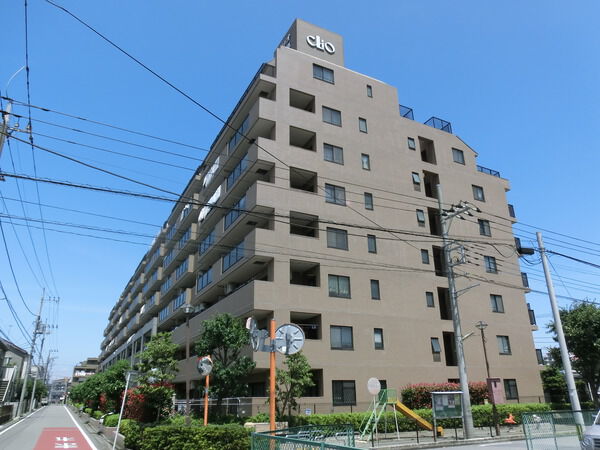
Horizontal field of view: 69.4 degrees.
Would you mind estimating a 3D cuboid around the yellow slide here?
[{"bbox_3d":[4.704,7.605,17.009,2.153,1.320,0.600,10,-24,-25],"label":"yellow slide"}]

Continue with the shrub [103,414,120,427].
[{"bbox_3d":[-10.355,10.773,23.872,0.950,0.620,1.000,10,-24,-25],"label":"shrub"}]

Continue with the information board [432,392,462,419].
[{"bbox_3d":[5.671,6.912,16.626,1.650,0.950,0.200,10,-24,-25],"label":"information board"}]

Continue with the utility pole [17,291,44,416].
[{"bbox_3d":[-27.797,12.957,44.948,0.400,12.737,0.400,10,-24,-25],"label":"utility pole"}]

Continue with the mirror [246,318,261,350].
[{"bbox_3d":[-0.945,2.216,8.810,0.210,0.660,0.620,-10,-23,5],"label":"mirror"}]

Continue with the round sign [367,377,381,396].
[{"bbox_3d":[2.671,5.819,15.640,0.600,0.600,0.050,9,-23,-23],"label":"round sign"}]

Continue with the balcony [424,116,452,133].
[{"bbox_3d":[10.860,-7.624,34.715,1.740,1.040,1.650,10,-24,-25],"label":"balcony"}]

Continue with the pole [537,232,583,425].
[{"bbox_3d":[8.791,3.553,14.678,0.280,7.051,0.280,10,-24,-25],"label":"pole"}]

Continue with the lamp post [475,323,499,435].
[{"bbox_3d":[7.910,6.294,18.115,0.500,4.600,0.500,10,-24,-25],"label":"lamp post"}]

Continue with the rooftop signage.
[{"bbox_3d":[1.494,-12.840,30.897,2.250,1.250,0.200,10,-24,-25],"label":"rooftop signage"}]

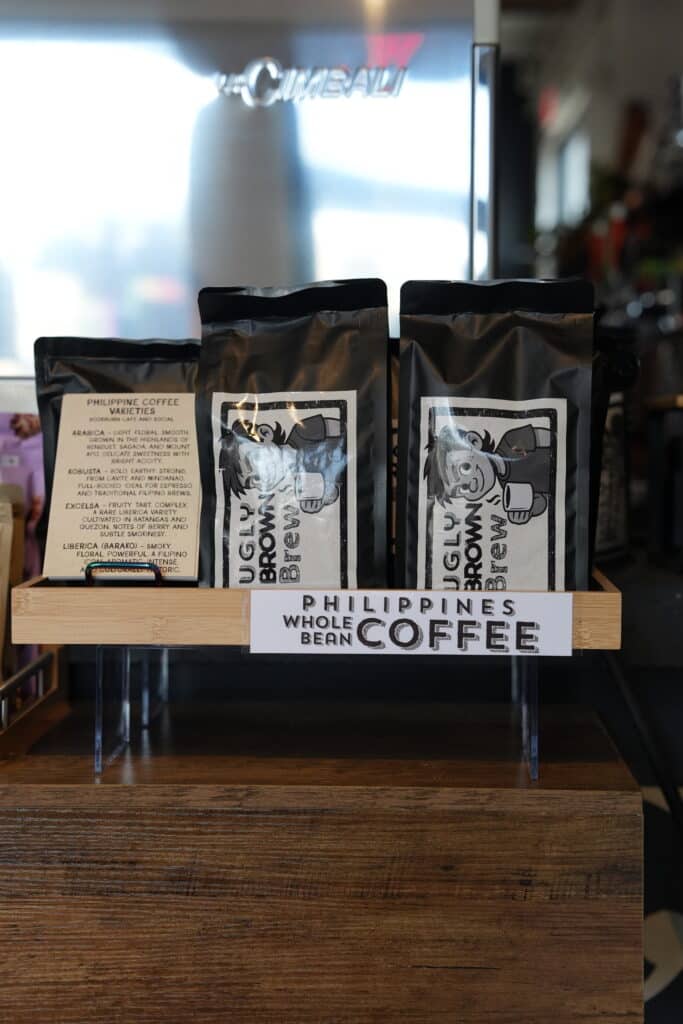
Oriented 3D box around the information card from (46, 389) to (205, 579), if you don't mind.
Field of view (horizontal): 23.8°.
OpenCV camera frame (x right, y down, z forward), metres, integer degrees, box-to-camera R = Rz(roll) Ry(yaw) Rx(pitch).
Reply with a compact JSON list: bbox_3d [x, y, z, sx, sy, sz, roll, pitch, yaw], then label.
[{"bbox_3d":[-0.155,-0.020,1.177,0.109,0.152,0.004,0,-26,3],"label":"information card"}]

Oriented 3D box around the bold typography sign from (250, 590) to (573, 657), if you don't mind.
[{"bbox_3d":[0.047,0.076,1.104,0.219,0.043,0.003,0,4,3],"label":"bold typography sign"}]

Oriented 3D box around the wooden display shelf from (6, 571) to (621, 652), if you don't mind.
[{"bbox_3d":[-0.013,0.064,1.246,0.417,0.039,0.275,0,4,3],"label":"wooden display shelf"}]

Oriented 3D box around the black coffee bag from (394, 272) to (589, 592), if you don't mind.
[{"bbox_3d":[0.109,-0.040,1.151,0.137,0.247,0.075,0,4,6],"label":"black coffee bag"}]

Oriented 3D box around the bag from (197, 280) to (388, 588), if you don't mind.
[{"bbox_3d":[-0.035,-0.040,1.158,0.136,0.246,0.075,0,4,5],"label":"bag"}]

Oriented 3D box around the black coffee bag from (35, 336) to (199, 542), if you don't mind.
[{"bbox_3d":[-0.166,-0.029,1.260,0.145,0.211,0.075,0,4,3],"label":"black coffee bag"}]

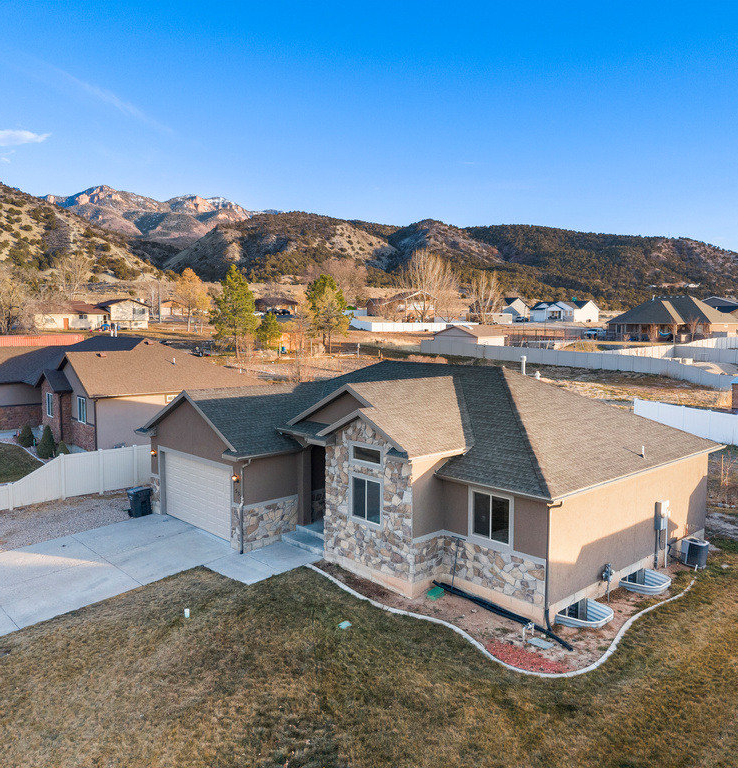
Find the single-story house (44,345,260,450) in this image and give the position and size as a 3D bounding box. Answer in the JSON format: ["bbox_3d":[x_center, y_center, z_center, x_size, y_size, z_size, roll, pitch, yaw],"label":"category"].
[{"bbox_3d":[-13.100,0.155,43.920,11.500,5.700,8.300,-4,7,-38],"label":"single-story house"}]

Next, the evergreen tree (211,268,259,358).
[{"bbox_3d":[-16.260,-8.989,87.457,6.100,11.340,6.100,0,5,0],"label":"evergreen tree"}]

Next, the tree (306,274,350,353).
[{"bbox_3d":[-5.250,-9.323,94.502,5.900,10.400,5.900,0,5,0],"label":"tree"}]

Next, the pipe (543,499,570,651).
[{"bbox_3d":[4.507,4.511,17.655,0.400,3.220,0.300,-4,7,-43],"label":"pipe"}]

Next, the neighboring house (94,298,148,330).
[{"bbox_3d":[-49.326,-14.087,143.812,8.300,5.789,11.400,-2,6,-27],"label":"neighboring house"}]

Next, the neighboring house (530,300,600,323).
[{"bbox_3d":[53.150,-19.597,191.684,12.400,5.915,13.000,-4,7,-43],"label":"neighboring house"}]

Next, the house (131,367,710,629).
[{"bbox_3d":[1.667,2.281,25.586,13.600,5.900,16.200,-4,7,-43],"label":"house"}]

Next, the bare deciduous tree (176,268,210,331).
[{"bbox_3d":[-33.071,-15.675,133.468,6.800,11.958,6.800,-1,5,-14],"label":"bare deciduous tree"}]

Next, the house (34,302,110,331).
[{"bbox_3d":[-57.964,-13.211,139.089,14.200,5.298,9.400,-1,5,-19],"label":"house"}]

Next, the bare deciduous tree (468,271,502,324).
[{"bbox_3d":[28.024,-20.918,171.386,8.000,12.820,8.000,0,5,0],"label":"bare deciduous tree"}]

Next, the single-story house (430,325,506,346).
[{"bbox_3d":[15.026,-6.598,105.121,6.200,3.900,8.600,-4,7,-39],"label":"single-story house"}]

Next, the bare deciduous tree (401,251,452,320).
[{"bbox_3d":[12.866,-21.393,157.271,11.300,16.369,11.300,1,5,5],"label":"bare deciduous tree"}]

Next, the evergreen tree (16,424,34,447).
[{"bbox_3d":[-19.403,2.913,39.943,0.970,1.277,0.970,-2,6,-26],"label":"evergreen tree"}]

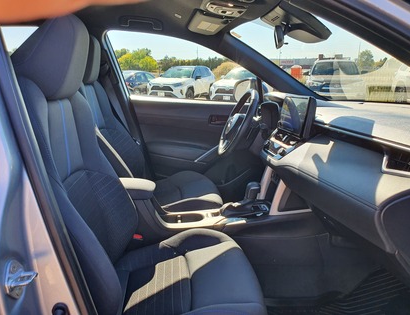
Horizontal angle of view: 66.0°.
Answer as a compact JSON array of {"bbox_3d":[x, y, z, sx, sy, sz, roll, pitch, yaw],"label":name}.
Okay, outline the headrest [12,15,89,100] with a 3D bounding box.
[{"bbox_3d":[-0.334,-0.232,0.755,0.130,0.200,0.260,-2,15,-6],"label":"headrest"}]

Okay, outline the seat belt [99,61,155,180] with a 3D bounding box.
[{"bbox_3d":[-0.424,-0.192,1.796,0.100,0.740,0.110,-19,16,-1],"label":"seat belt"}]

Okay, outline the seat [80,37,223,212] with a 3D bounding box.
[{"bbox_3d":[-0.280,-0.071,1.552,0.770,1.000,0.530,-2,15,-6],"label":"seat"}]

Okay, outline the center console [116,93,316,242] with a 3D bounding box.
[{"bbox_3d":[0.006,0.057,1.242,0.830,0.590,0.270,-2,15,-6],"label":"center console"}]

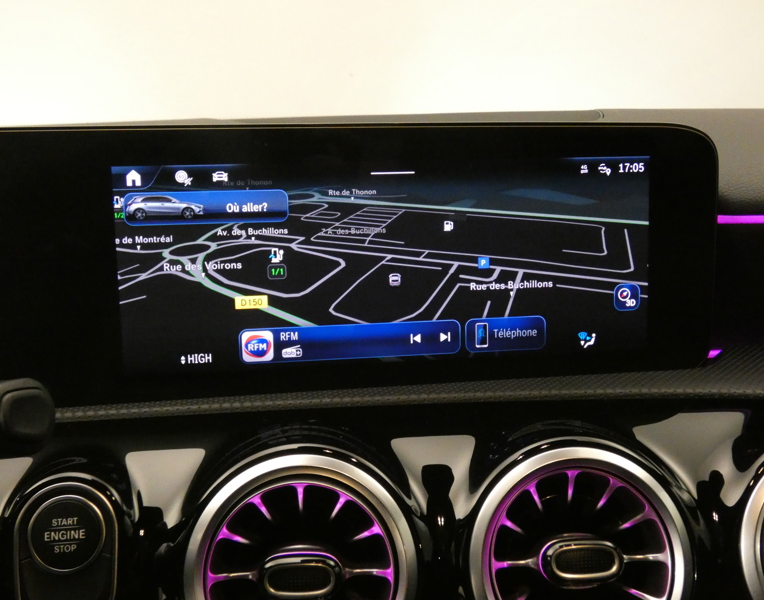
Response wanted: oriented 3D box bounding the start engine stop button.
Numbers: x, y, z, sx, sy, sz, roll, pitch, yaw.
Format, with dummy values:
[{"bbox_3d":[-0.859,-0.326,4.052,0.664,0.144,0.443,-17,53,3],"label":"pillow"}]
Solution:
[{"bbox_3d":[-0.133,0.098,0.372,0.032,0.032,0.010,-2,-2,-8],"label":"start engine stop button"}]

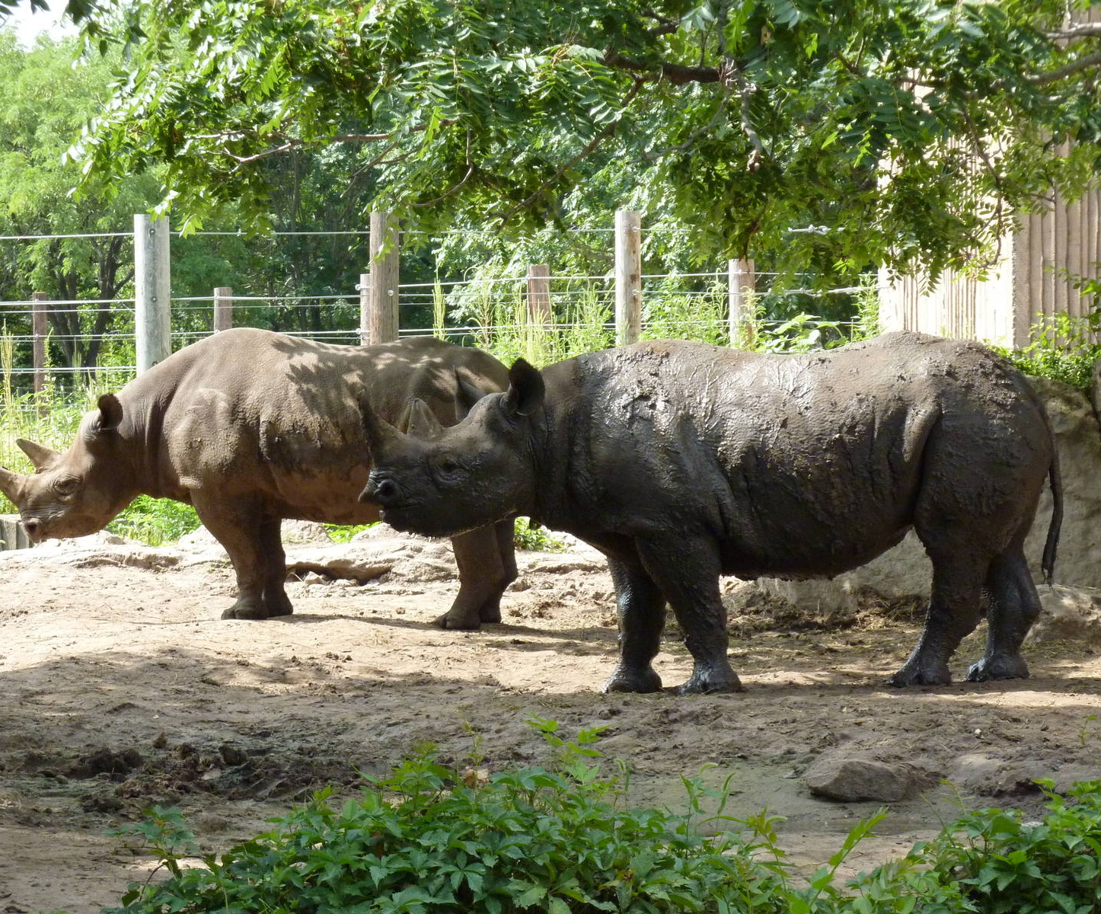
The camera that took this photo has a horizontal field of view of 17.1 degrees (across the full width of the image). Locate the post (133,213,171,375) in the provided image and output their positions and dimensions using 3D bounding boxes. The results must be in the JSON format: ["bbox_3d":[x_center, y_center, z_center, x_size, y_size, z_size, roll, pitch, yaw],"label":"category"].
[{"bbox_3d":[-2.721,-0.612,25.035,0.240,2.100,0.240,0,2,0],"label":"post"}]

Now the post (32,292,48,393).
[{"bbox_3d":[-6.133,-1.030,44.032,0.160,1.900,0.160,0,2,0],"label":"post"}]

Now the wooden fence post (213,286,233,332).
[{"bbox_3d":[-3.623,-0.905,40.533,0.200,1.950,0.200,0,2,0],"label":"wooden fence post"}]

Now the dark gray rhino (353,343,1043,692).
[{"bbox_3d":[0.700,0.230,15.400,3.050,1.500,0.950,0,2,-12],"label":"dark gray rhino"}]

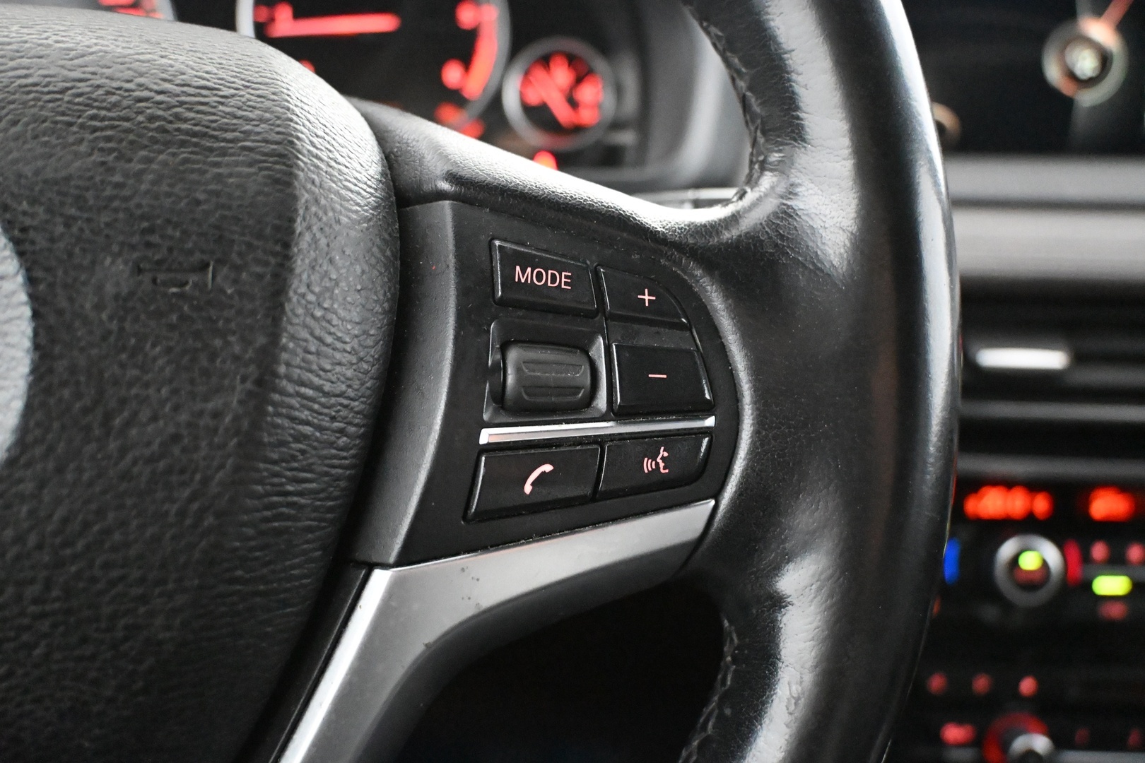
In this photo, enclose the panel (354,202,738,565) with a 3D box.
[{"bbox_3d":[-0.005,0.000,0.203,0.074,0.070,0.020,2,-5,0],"label":"panel"}]

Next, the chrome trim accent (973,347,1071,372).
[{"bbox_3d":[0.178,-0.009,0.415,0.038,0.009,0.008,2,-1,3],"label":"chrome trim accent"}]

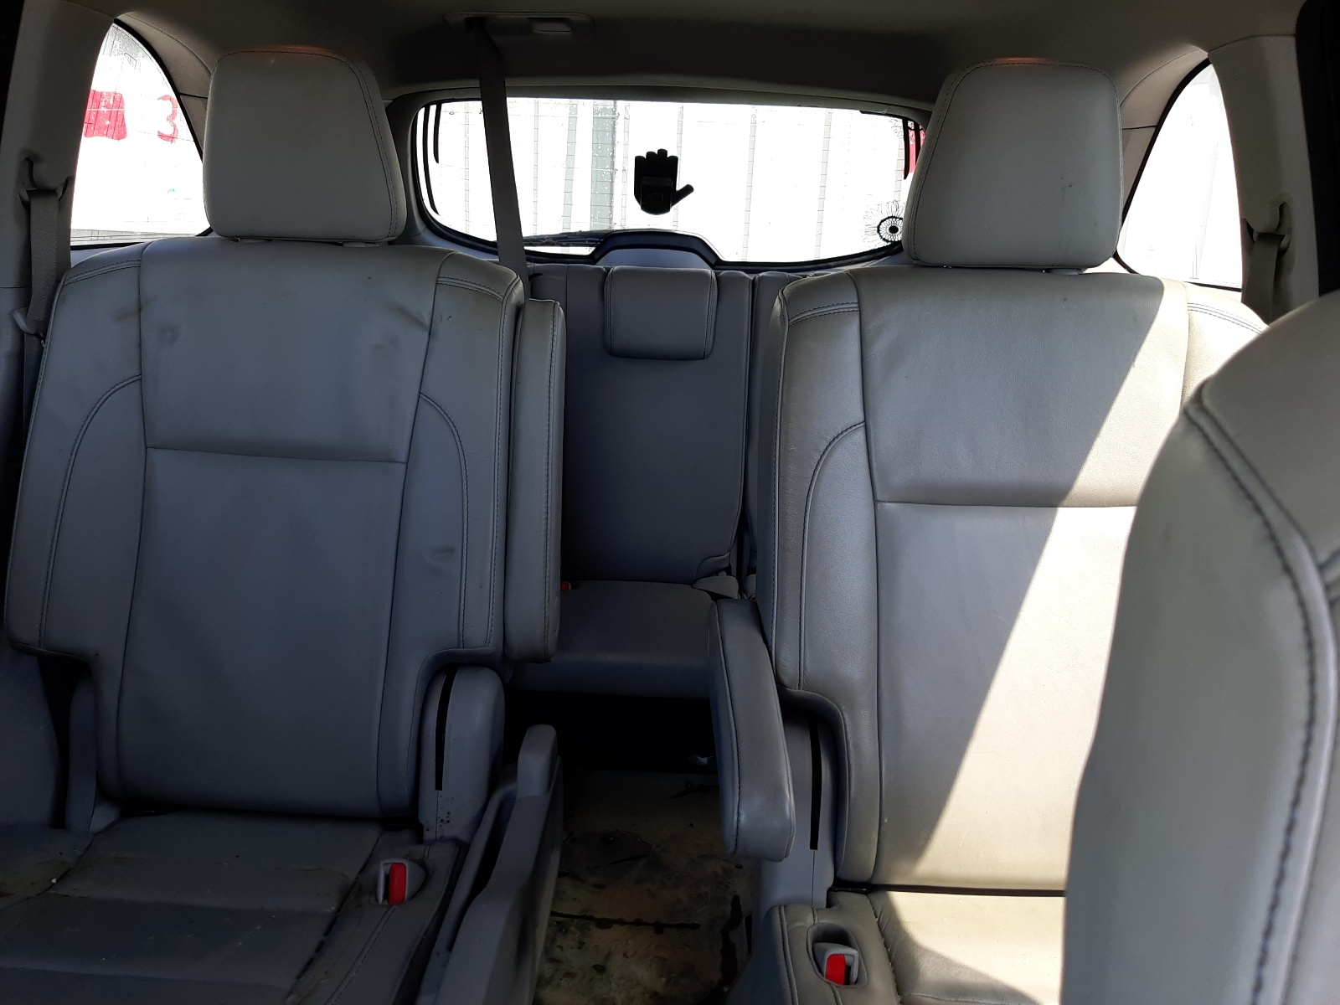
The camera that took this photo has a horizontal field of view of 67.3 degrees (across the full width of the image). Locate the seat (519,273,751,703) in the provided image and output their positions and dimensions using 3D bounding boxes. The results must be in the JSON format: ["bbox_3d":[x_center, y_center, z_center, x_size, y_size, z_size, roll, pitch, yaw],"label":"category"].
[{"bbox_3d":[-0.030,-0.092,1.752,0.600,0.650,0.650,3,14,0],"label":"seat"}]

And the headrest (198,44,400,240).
[{"bbox_3d":[-0.418,-0.408,1.160,0.218,0.205,0.115,3,2,0],"label":"headrest"}]

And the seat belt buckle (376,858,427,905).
[{"bbox_3d":[-0.251,0.357,0.945,0.042,0.045,0.043,3,14,0],"label":"seat belt buckle"}]

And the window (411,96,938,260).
[{"bbox_3d":[-0.001,-0.701,2.200,1.100,0.410,0.080,3,42,0],"label":"window"}]

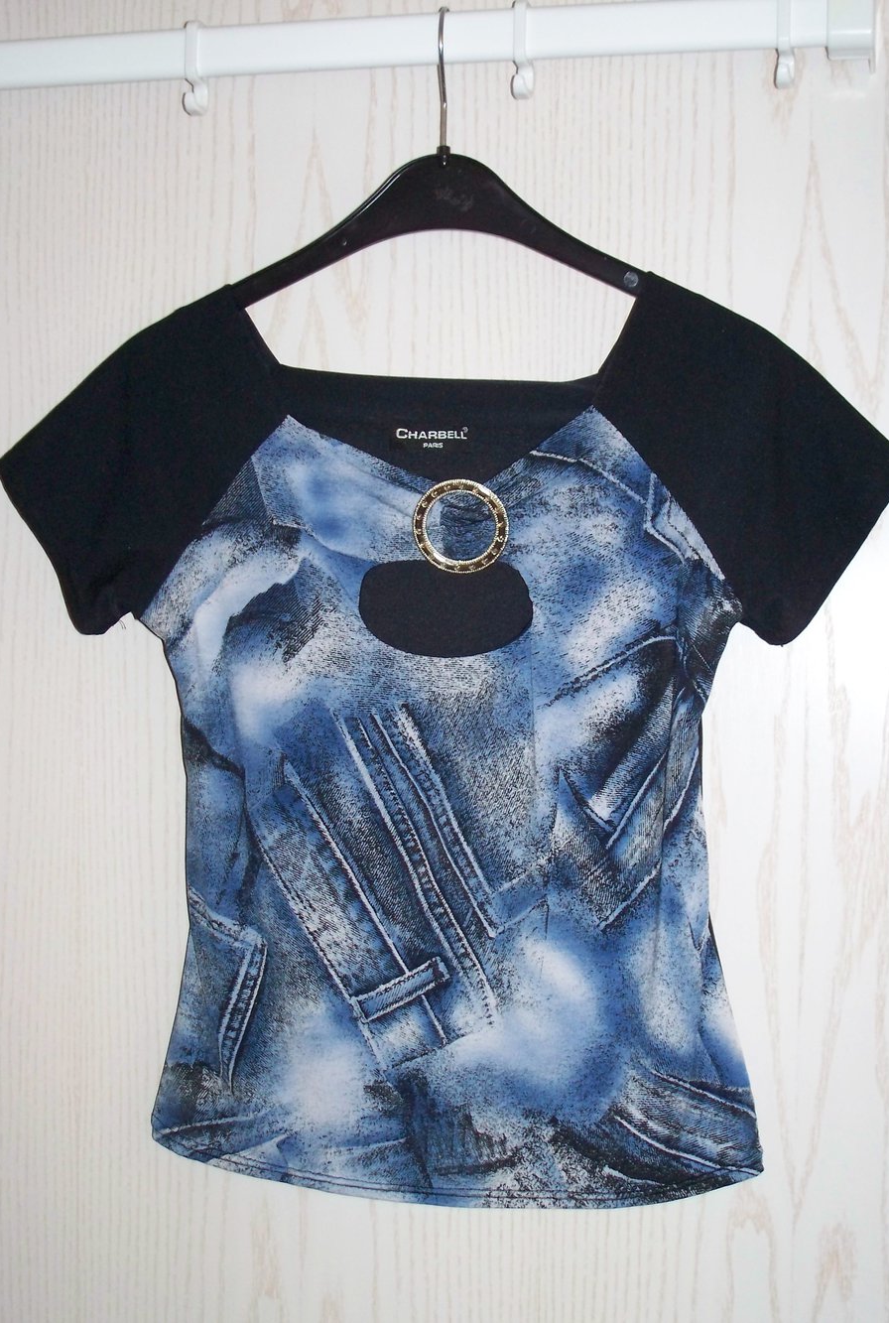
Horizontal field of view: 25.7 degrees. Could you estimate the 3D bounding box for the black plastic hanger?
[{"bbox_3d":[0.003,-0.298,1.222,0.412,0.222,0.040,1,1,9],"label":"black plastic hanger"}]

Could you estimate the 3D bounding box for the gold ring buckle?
[{"bbox_3d":[0.010,-0.084,1.215,0.059,0.059,0.006,1,1,7],"label":"gold ring buckle"}]

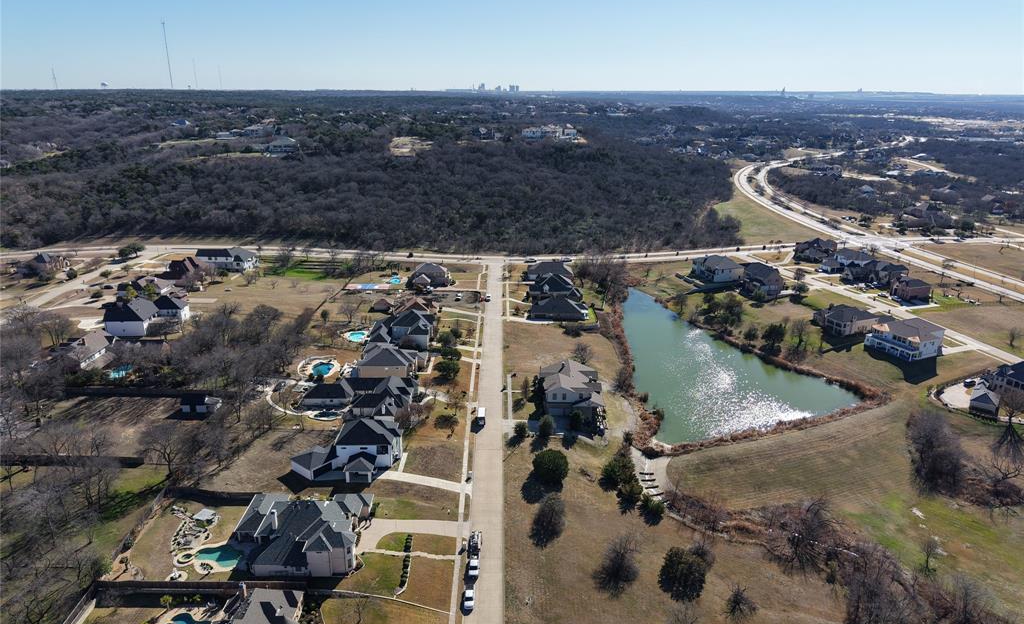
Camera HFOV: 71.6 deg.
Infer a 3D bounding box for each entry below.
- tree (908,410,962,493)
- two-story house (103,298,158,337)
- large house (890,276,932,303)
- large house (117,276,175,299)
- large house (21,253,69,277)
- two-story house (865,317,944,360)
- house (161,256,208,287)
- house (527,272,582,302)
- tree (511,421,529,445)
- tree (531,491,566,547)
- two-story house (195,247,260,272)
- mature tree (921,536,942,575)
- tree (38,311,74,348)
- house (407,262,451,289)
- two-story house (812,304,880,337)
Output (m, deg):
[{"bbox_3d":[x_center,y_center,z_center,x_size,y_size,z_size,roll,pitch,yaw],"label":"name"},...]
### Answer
[{"bbox_3d":[123.480,39.270,206.370,12.500,14.000,12.500,0,17,-1],"label":"tree"},{"bbox_3d":[-169.080,1.920,317.360,18.950,12.150,20.890,0,17,0],"label":"two-story house"},{"bbox_3d":[209.110,-13.490,371.590,15.060,9.040,16.030,-5,18,-14],"label":"large house"},{"bbox_3d":[-192.400,-14.770,377.300,23.320,8.070,24.290,0,17,0],"label":"large house"},{"bbox_3d":[-274.990,-30.000,421.400,17.490,10.690,20.890,8,19,24],"label":"large house"},{"bbox_3d":[155.770,9.400,280.900,18.500,10.500,21.000,-8,19,-24],"label":"two-story house"},{"bbox_3d":[-180.420,-25.730,397.150,24.000,8.500,24.000,0,17,-1],"label":"house"},{"bbox_3d":[21.050,-14.480,359.080,26.000,11.000,25.000,0,17,-1],"label":"house"},{"bbox_3d":[2.720,36.190,219.440,4.180,5.440,4.180,0,17,0],"label":"tree"},{"bbox_3d":[10.100,48.620,175.670,7.200,8.000,7.200,0,17,-1],"label":"tree"},{"bbox_3d":[-165.900,-30.550,411.340,36.000,9.300,25.000,0,17,-1],"label":"two-story house"},{"bbox_3d":[94.450,54.590,159.530,4.660,8.160,4.660,0,17,0],"label":"mature tree"},{"bbox_3d":[-191.720,7.630,296.740,13.600,13.600,13.600,0,17,0],"label":"tree"},{"bbox_3d":[-44.700,-20.970,392.670,20.890,10.690,23.320,0,17,0],"label":"house"},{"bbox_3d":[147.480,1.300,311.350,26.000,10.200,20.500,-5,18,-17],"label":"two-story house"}]

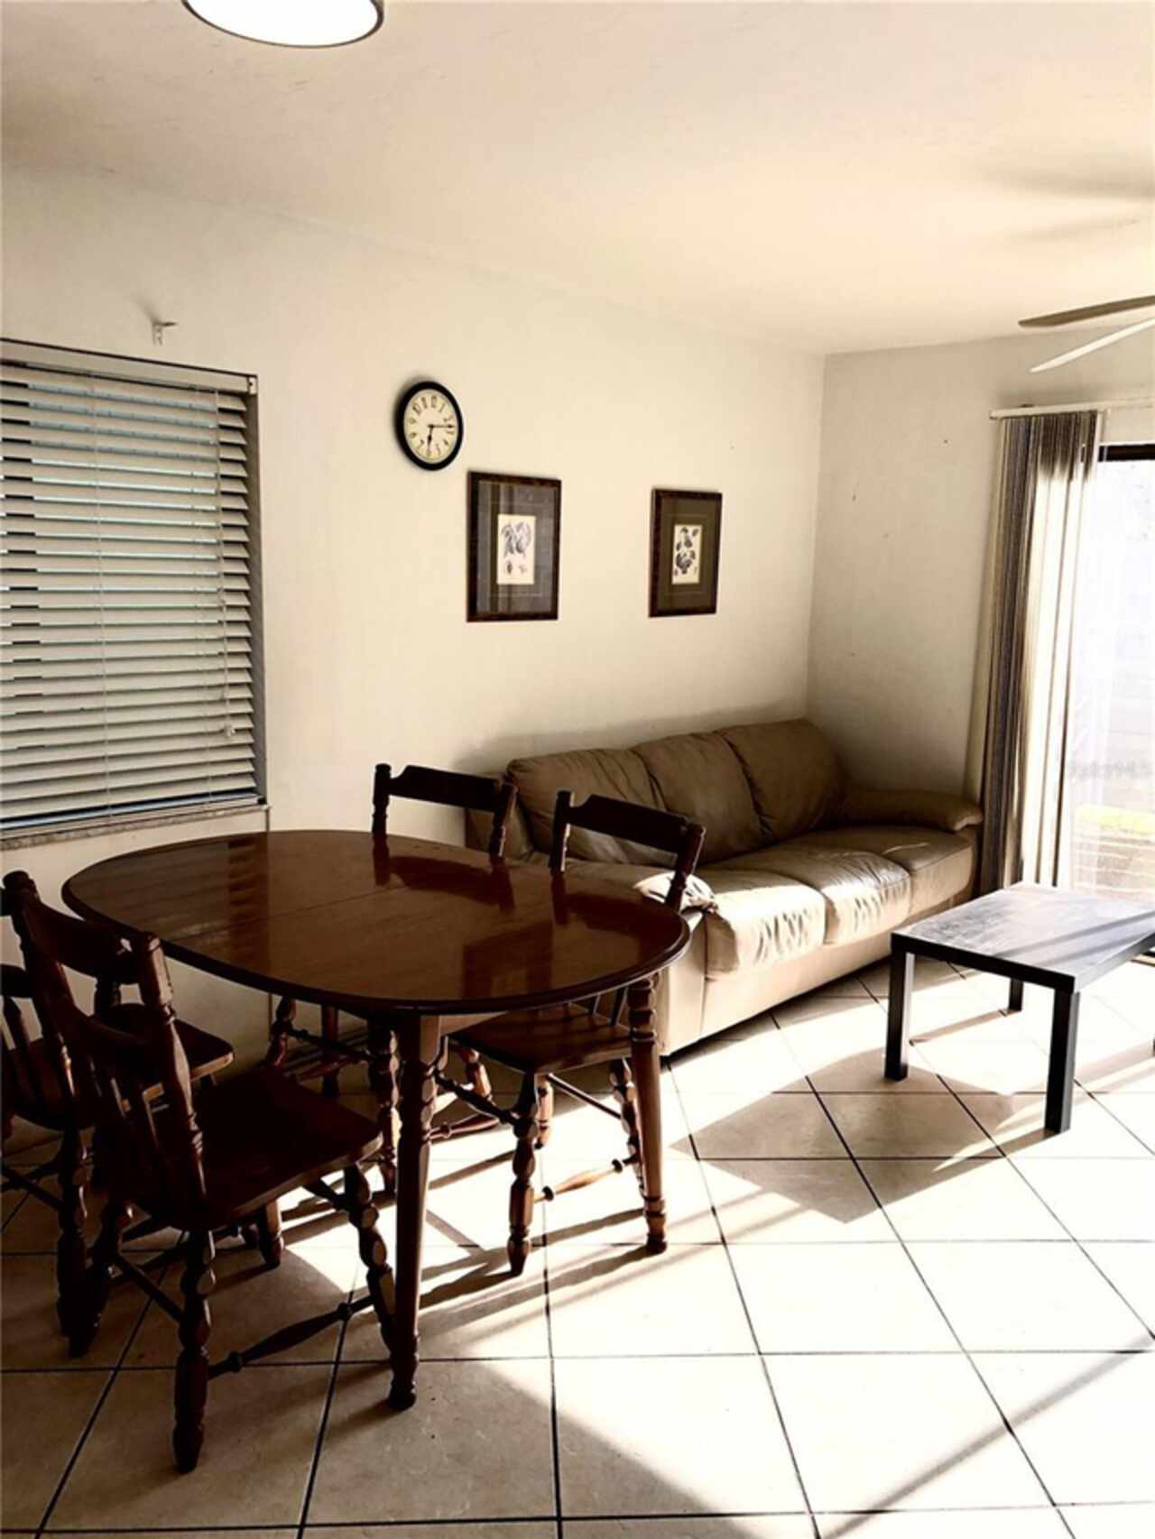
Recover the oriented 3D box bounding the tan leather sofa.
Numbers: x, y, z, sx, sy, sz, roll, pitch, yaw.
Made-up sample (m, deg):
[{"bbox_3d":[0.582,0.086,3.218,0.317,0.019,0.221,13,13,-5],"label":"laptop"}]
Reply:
[{"bbox_3d":[0.635,0.340,4.653,0.870,0.880,2.060,10,13,42],"label":"tan leather sofa"}]

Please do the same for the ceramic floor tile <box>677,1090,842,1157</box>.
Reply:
[{"bbox_3d":[0.503,0.983,3.421,0.400,0.012,0.400,1,9,-3],"label":"ceramic floor tile"}]

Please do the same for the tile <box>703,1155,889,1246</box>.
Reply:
[{"bbox_3d":[0.524,1.046,3.021,0.400,0.012,0.400,1,9,-3],"label":"tile"}]

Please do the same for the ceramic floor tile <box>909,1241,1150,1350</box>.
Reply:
[{"bbox_3d":[0.957,1.125,2.668,0.402,0.010,0.402,1,9,-3],"label":"ceramic floor tile"}]

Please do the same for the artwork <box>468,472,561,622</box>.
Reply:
[{"bbox_3d":[-0.207,-0.739,4.192,0.025,0.475,0.410,10,13,42],"label":"artwork"}]

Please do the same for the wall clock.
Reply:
[{"bbox_3d":[-0.458,-1.058,3.847,0.040,0.258,0.258,10,13,42],"label":"wall clock"}]

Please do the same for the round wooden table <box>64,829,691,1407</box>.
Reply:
[{"bbox_3d":[-0.507,0.656,2.920,1.640,0.755,1.050,9,12,42],"label":"round wooden table"}]

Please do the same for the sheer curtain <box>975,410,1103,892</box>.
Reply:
[{"bbox_3d":[1.830,-0.349,5.005,0.380,2.110,0.100,9,12,41],"label":"sheer curtain"}]

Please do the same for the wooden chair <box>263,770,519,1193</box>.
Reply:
[{"bbox_3d":[-0.505,0.506,3.306,0.470,0.945,0.530,7,11,31],"label":"wooden chair"}]

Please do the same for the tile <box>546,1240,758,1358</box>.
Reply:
[{"bbox_3d":[0.140,1.106,2.598,0.400,0.012,0.400,1,9,-3],"label":"tile"}]

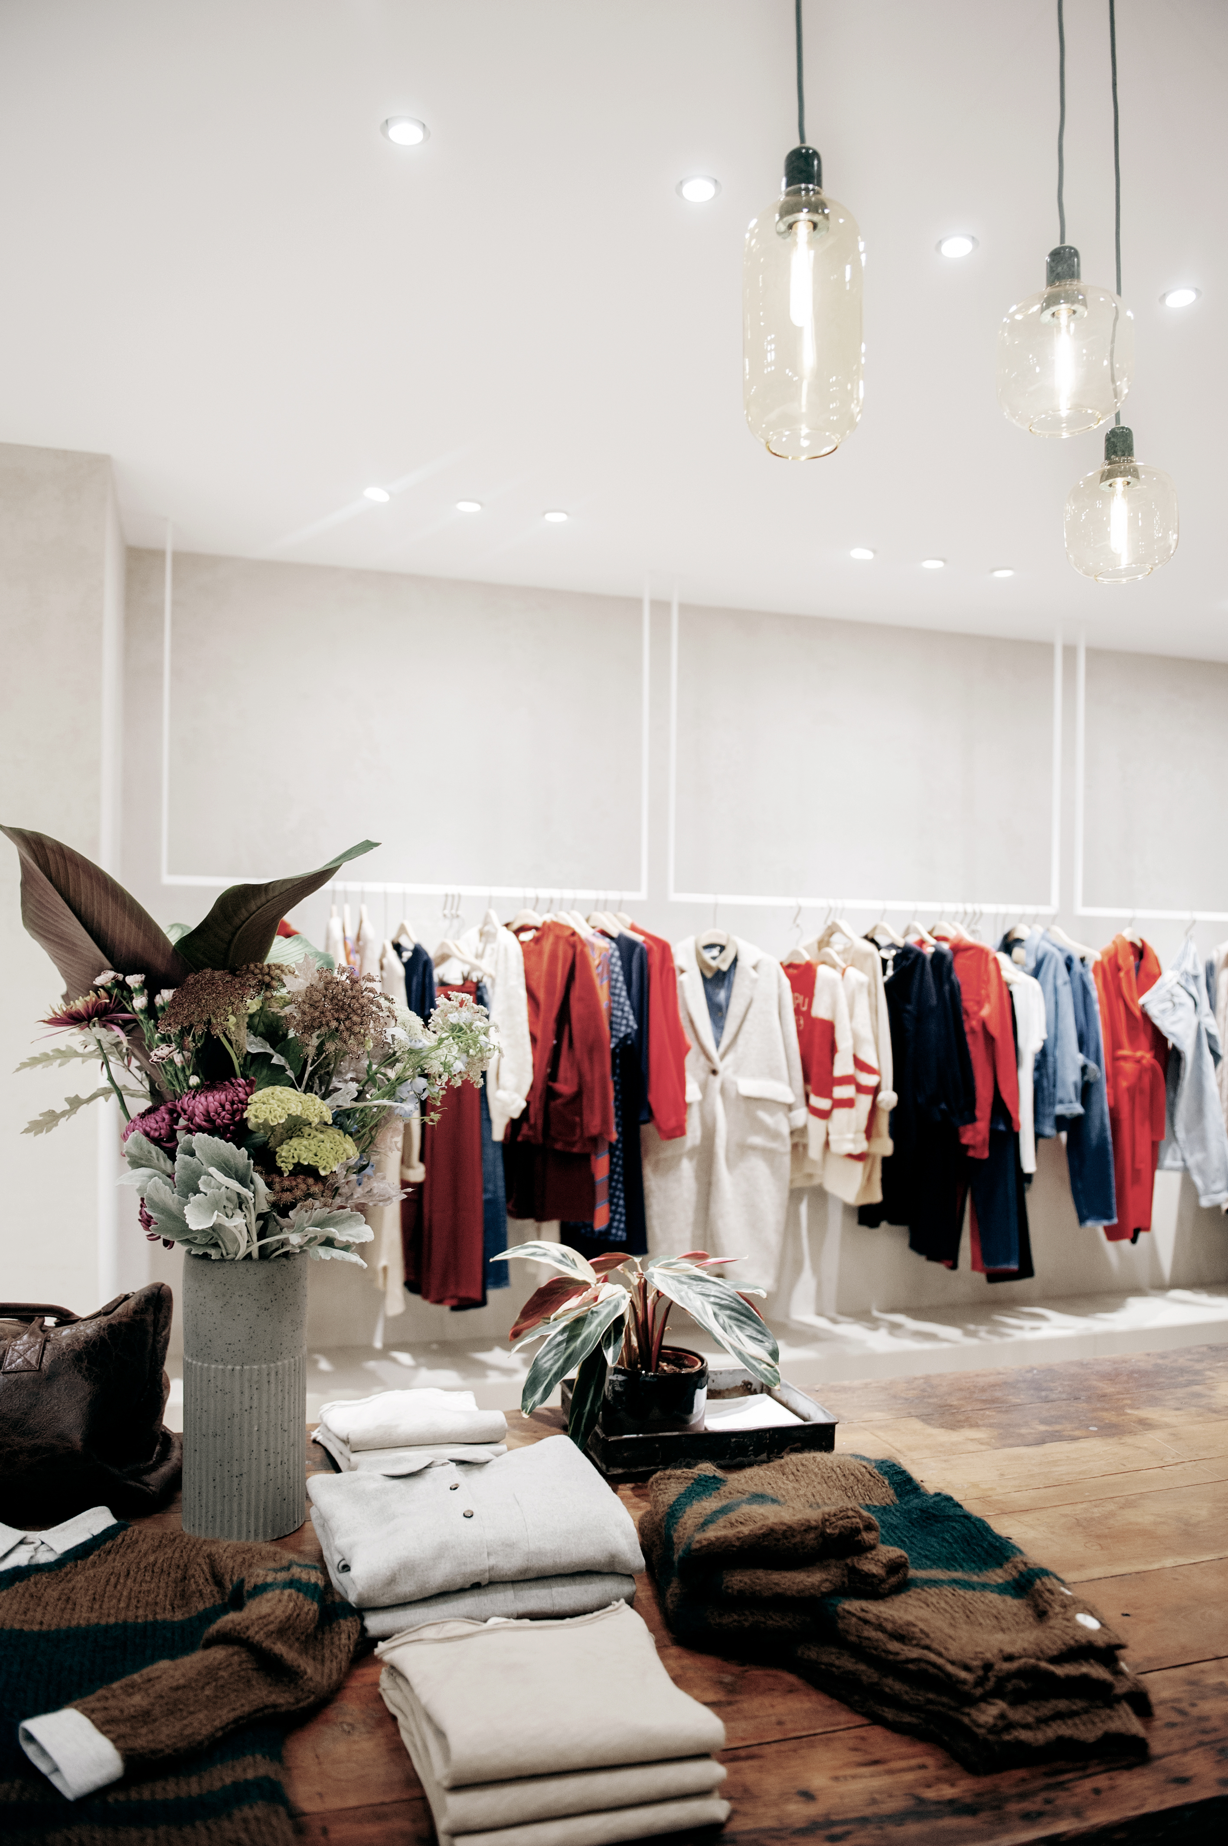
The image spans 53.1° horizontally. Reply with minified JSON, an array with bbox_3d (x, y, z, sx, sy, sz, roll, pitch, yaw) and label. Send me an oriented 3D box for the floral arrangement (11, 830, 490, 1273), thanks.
[{"bbox_3d":[-0.404,0.136,1.360,0.500,0.460,0.400,2,-1,-16],"label":"floral arrangement"}]

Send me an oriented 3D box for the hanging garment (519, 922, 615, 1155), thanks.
[{"bbox_3d":[-0.154,0.340,3.821,0.170,0.698,0.430,2,-1,-31],"label":"hanging garment"}]

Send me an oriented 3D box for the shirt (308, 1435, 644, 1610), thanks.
[{"bbox_3d":[-0.145,0.601,1.245,0.275,0.055,0.245,2,-1,-18],"label":"shirt"}]

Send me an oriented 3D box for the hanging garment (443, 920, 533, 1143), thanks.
[{"bbox_3d":[-0.375,0.327,3.740,0.180,0.660,0.460,2,-1,-32],"label":"hanging garment"}]

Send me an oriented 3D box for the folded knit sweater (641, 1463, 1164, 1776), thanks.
[{"bbox_3d":[0.225,0.588,1.092,0.320,0.115,0.380,1,-1,-17],"label":"folded knit sweater"}]

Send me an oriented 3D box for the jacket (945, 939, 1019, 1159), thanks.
[{"bbox_3d":[1.268,0.419,4.260,0.140,0.751,0.410,1,-1,-17],"label":"jacket"}]

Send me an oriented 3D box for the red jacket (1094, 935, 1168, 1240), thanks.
[{"bbox_3d":[1.861,0.570,4.440,0.160,1.077,0.420,1,-1,-17],"label":"red jacket"}]

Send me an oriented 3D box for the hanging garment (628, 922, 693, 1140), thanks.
[{"bbox_3d":[0.080,0.341,3.873,0.180,0.650,0.450,2,-2,-36],"label":"hanging garment"}]

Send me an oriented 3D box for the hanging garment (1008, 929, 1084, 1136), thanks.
[{"bbox_3d":[1.478,0.377,4.282,0.180,0.670,0.460,2,-1,-20],"label":"hanging garment"}]

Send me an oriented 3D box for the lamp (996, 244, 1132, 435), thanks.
[{"bbox_3d":[0.484,-0.624,1.320,0.138,0.190,0.138,1,-1,0],"label":"lamp"}]

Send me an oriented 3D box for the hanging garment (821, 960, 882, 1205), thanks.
[{"bbox_3d":[0.788,0.511,4.109,0.130,0.791,0.420,1,-1,-17],"label":"hanging garment"}]

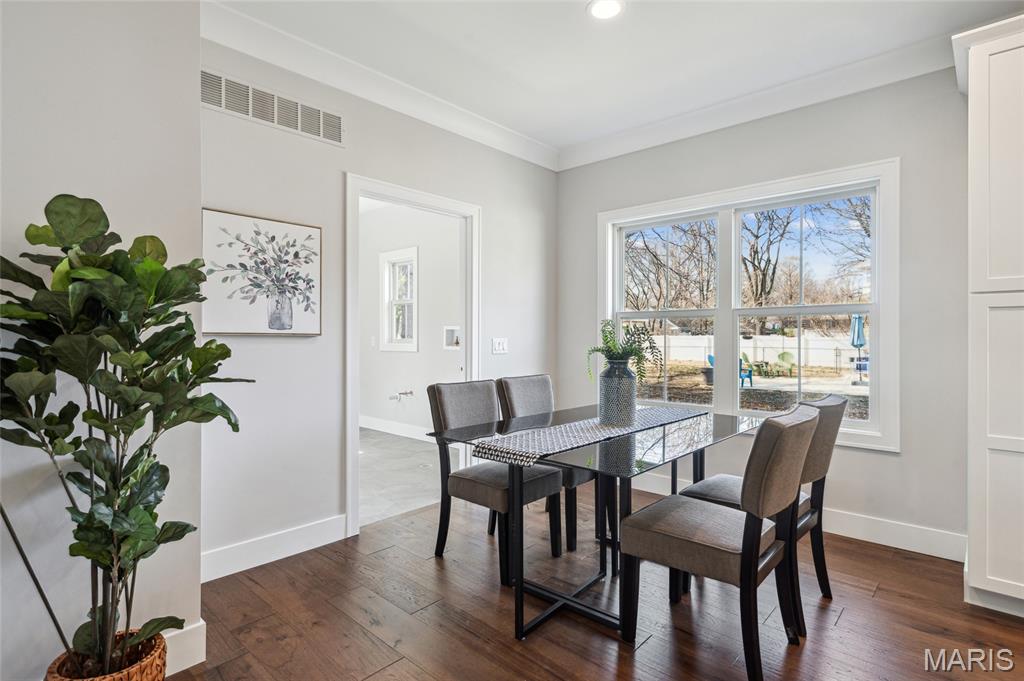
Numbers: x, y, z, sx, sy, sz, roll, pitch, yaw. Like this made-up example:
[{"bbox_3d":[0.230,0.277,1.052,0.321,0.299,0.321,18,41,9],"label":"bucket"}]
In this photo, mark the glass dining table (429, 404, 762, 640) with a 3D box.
[{"bbox_3d":[0.490,0.786,2.320,0.965,0.750,1.430,0,1,43],"label":"glass dining table"}]

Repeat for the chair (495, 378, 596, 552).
[{"bbox_3d":[0.274,0.698,3.006,0.580,0.915,0.460,0,1,43],"label":"chair"}]

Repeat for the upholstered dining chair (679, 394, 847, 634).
[{"bbox_3d":[1.130,0.704,2.189,0.580,0.915,0.460,0,1,43],"label":"upholstered dining chair"}]

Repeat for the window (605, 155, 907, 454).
[{"bbox_3d":[1.462,-0.204,3.344,1.905,1.643,0.120,0,1,41],"label":"window"}]

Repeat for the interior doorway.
[{"bbox_3d":[-0.631,0.085,3.235,0.130,2.137,1.052,0,1,45],"label":"interior doorway"}]

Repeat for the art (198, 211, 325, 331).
[{"bbox_3d":[-1.268,-0.327,2.496,0.035,0.598,0.580,0,1,45],"label":"art"}]

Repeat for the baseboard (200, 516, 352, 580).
[{"bbox_3d":[-1.237,1.088,2.552,0.018,0.142,0.785,0,1,45],"label":"baseboard"}]

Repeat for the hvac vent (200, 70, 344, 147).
[{"bbox_3d":[-1.238,-1.221,2.533,0.020,0.204,0.755,0,1,45],"label":"hvac vent"}]

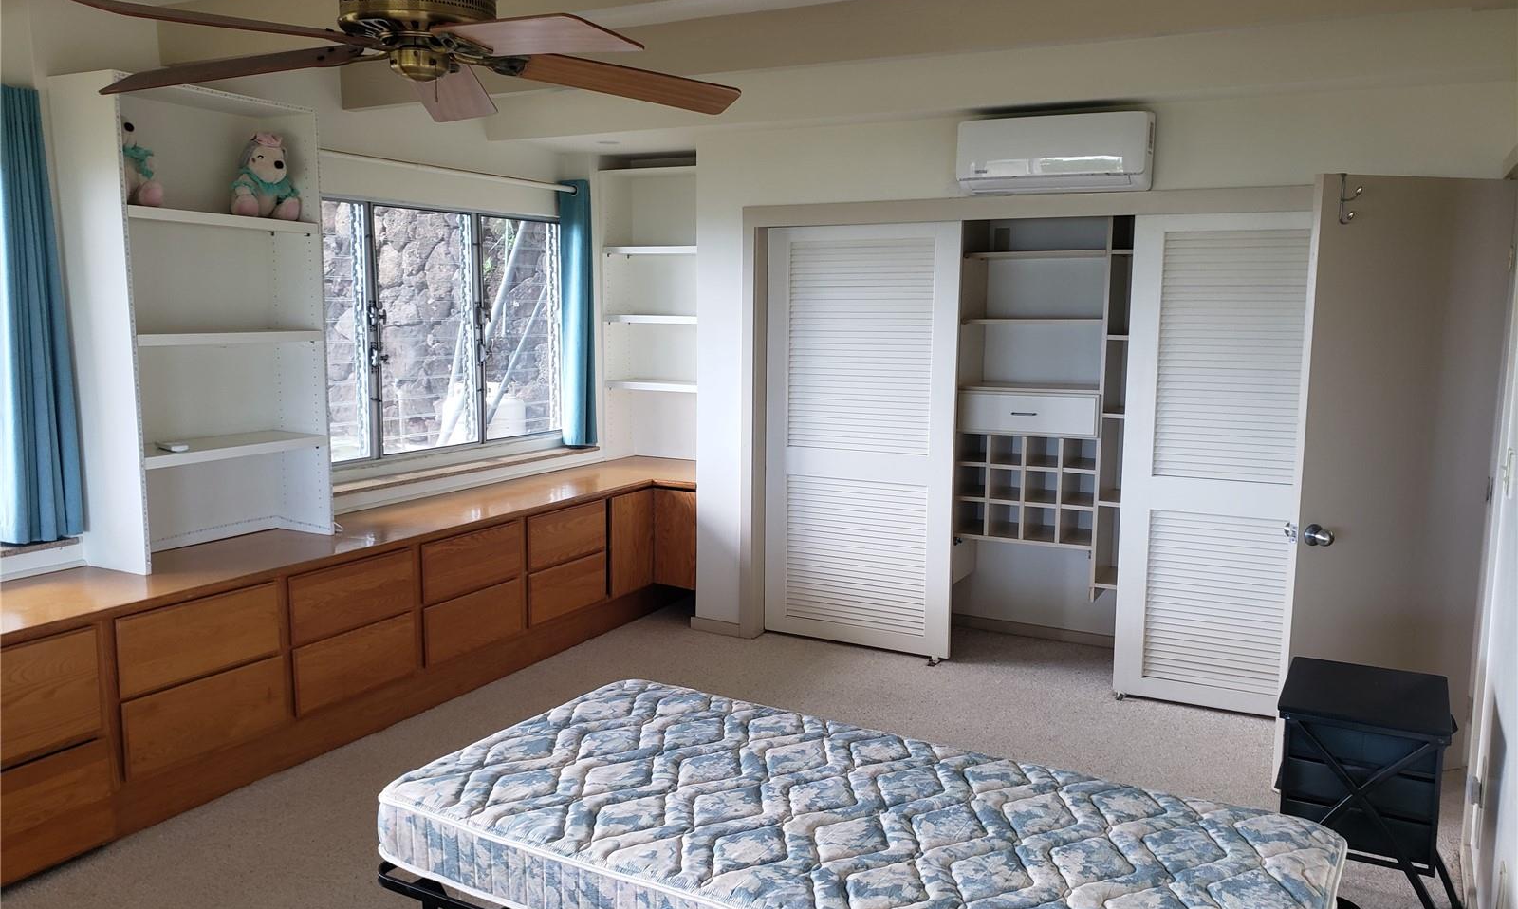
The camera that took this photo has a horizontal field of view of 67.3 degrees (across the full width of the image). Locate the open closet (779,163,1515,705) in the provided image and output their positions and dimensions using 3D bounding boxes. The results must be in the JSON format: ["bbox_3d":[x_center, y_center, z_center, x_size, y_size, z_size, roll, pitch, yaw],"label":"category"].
[{"bbox_3d":[1.384,-0.047,5.277,2.858,2.081,0.727,4,8,27],"label":"open closet"}]

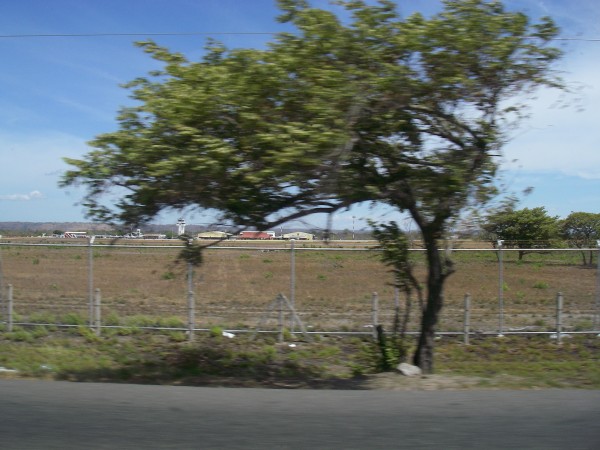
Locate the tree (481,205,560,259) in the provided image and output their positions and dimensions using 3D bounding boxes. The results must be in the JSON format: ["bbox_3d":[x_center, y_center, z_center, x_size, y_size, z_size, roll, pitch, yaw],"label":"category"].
[{"bbox_3d":[25.220,0.945,75.000,8.600,6.100,8.000,0,-1,19],"label":"tree"}]

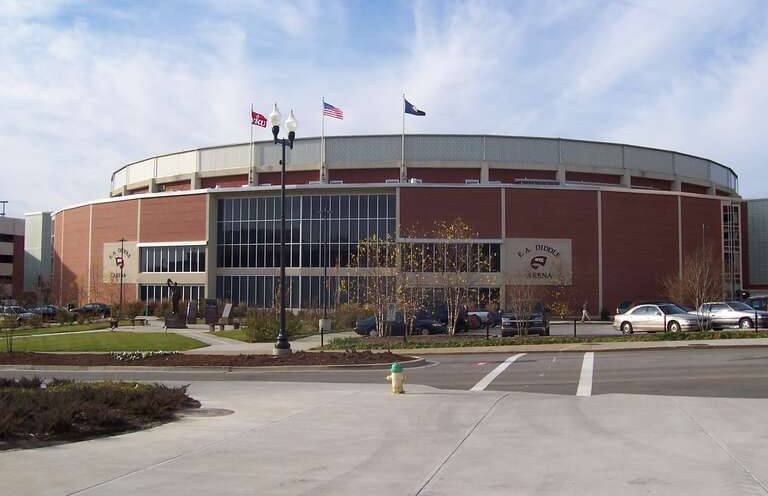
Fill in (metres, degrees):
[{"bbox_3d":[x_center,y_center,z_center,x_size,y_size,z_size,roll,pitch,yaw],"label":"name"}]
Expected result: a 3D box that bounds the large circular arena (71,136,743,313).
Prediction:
[{"bbox_3d":[3.402,0.487,141.105,111.000,20.149,112.000,0,-3,0],"label":"large circular arena"}]

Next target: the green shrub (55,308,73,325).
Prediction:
[{"bbox_3d":[-23.364,4.994,59.802,1.300,1.170,1.250,0,-3,0],"label":"green shrub"}]

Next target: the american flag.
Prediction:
[{"bbox_3d":[-5.352,-14.572,87.000,2.200,1.900,0.500,1,-4,-11],"label":"american flag"}]

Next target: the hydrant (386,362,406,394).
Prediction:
[{"bbox_3d":[0.282,2.930,18.500,0.450,0.720,0.400,0,-3,-3],"label":"hydrant"}]

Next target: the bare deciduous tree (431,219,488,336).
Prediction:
[{"bbox_3d":[3.348,1.308,36.400,2.450,5.200,2.400,0,-3,0],"label":"bare deciduous tree"}]

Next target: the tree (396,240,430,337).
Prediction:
[{"bbox_3d":[1.301,1.830,36.200,1.500,4.300,1.500,0,-3,0],"label":"tree"}]

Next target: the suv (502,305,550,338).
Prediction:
[{"bbox_3d":[7.365,3.817,42.850,1.820,1.680,4.500,0,-3,-1],"label":"suv"}]

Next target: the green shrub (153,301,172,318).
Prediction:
[{"bbox_3d":[-17.539,4.870,65.000,1.600,1.400,1.500,0,-3,0],"label":"green shrub"}]

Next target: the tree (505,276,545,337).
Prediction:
[{"bbox_3d":[6.093,2.537,35.600,1.700,2.600,1.650,0,-3,0],"label":"tree"}]

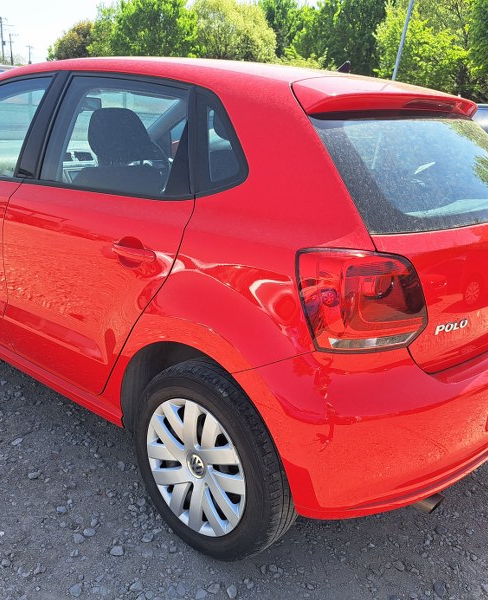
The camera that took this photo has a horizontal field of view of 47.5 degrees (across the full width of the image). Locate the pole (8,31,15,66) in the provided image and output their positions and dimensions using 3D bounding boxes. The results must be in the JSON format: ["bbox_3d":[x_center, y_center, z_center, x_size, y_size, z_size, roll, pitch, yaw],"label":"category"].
[{"bbox_3d":[-46.221,-47.513,110.731,0.330,10.500,0.330,-4,21,-21],"label":"pole"}]

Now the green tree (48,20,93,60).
[{"bbox_3d":[-7.464,-10.172,25.012,2.800,4.390,2.800,-1,20,-16],"label":"green tree"}]

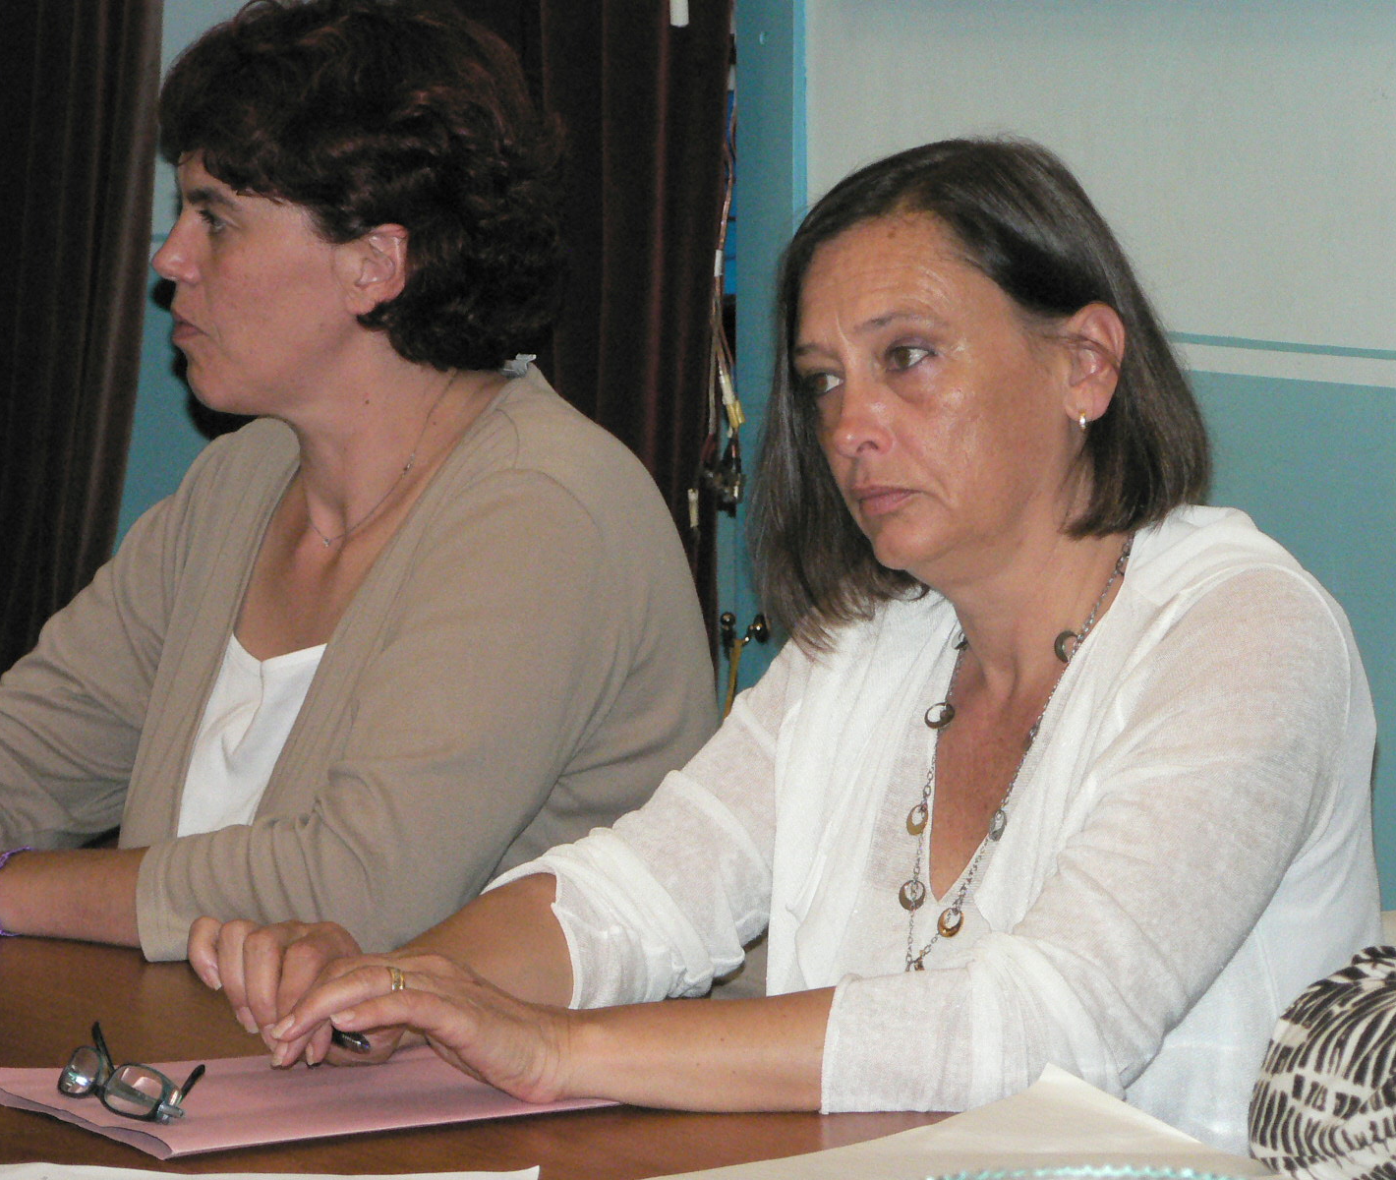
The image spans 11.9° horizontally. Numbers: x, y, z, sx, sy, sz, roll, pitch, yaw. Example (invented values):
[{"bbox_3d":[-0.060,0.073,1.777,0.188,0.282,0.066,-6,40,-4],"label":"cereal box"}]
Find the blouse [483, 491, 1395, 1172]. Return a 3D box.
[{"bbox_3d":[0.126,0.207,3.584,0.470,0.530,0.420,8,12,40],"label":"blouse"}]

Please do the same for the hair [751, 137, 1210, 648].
[{"bbox_3d":[0.152,-0.104,3.580,0.220,0.270,0.230,-4,4,44],"label":"hair"}]

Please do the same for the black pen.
[{"bbox_3d":[-0.201,0.226,3.486,0.011,0.011,0.138,-5,10,-28],"label":"black pen"}]

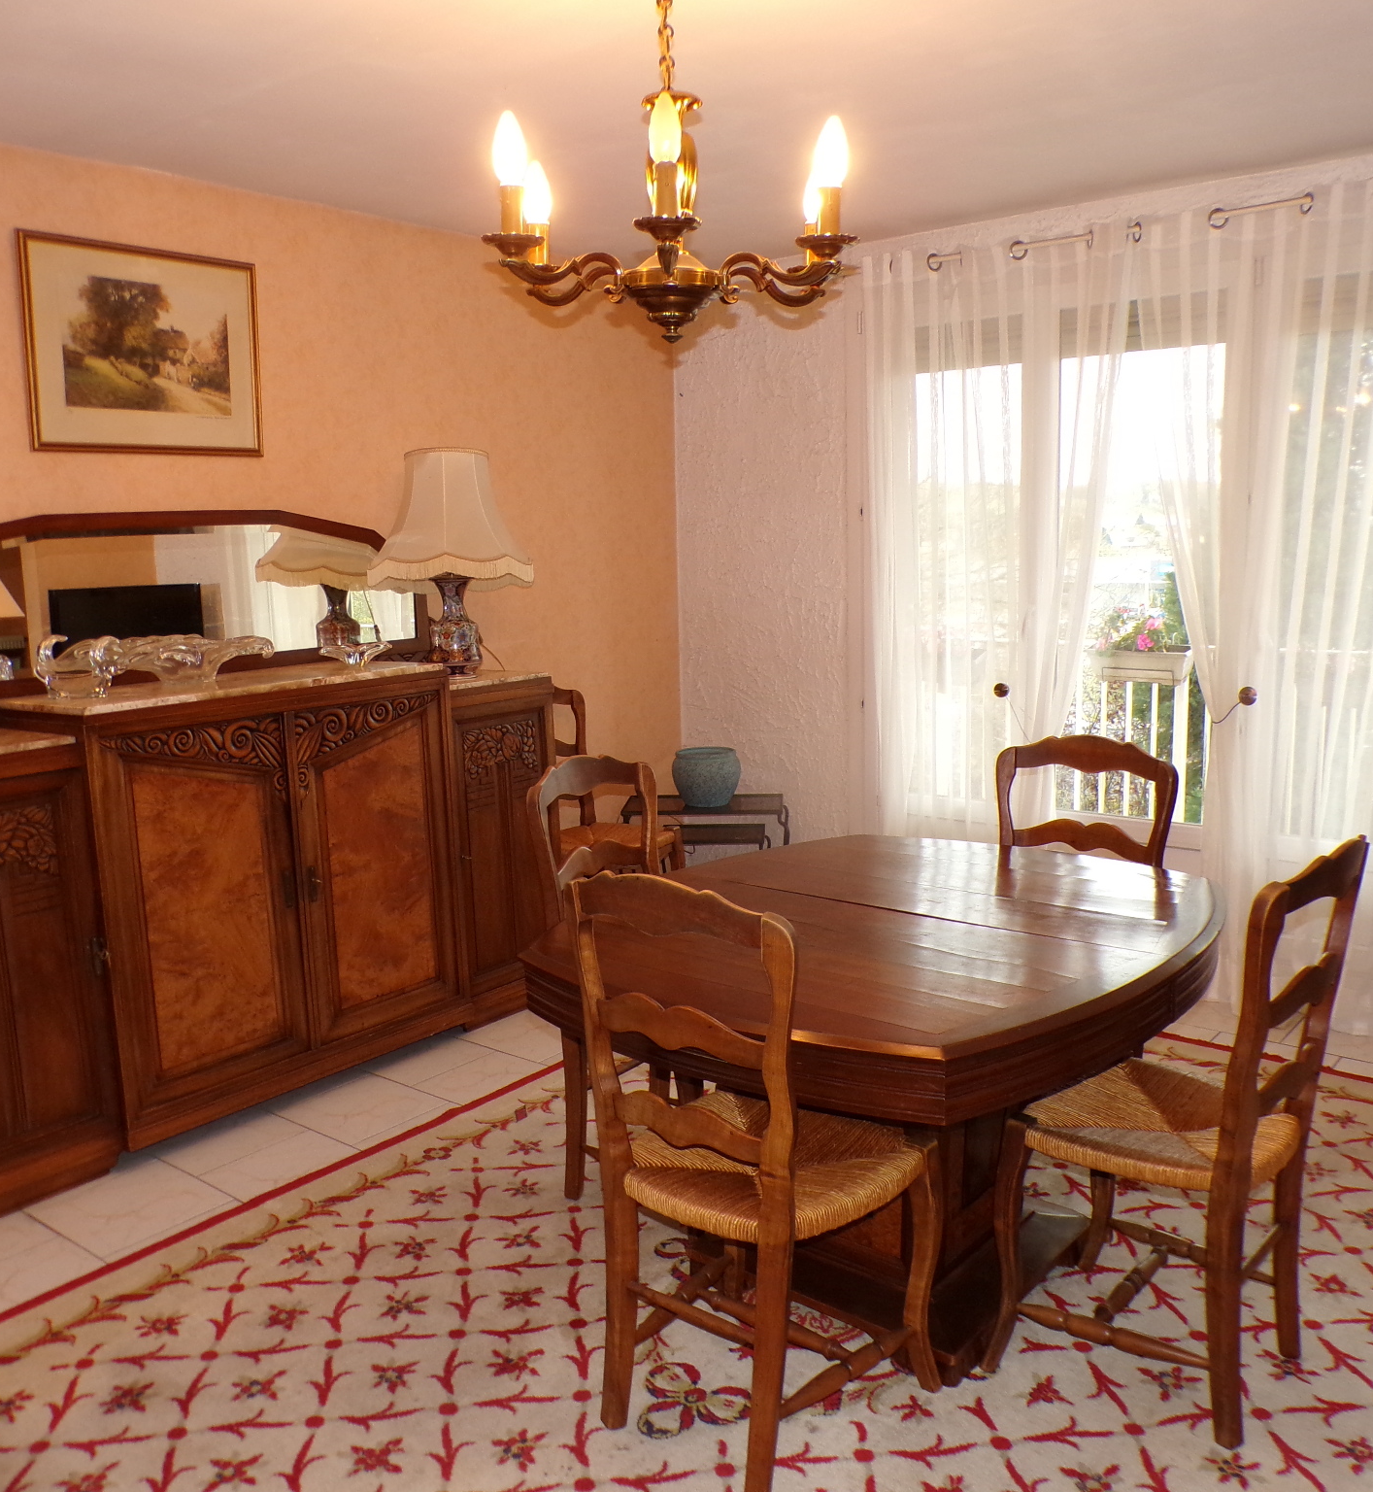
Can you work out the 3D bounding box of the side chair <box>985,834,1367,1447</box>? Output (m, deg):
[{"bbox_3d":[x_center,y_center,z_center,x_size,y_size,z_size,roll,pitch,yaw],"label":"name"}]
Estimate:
[{"bbox_3d":[0.846,0.631,2.432,0.500,0.985,0.470,7,12,41],"label":"side chair"}]

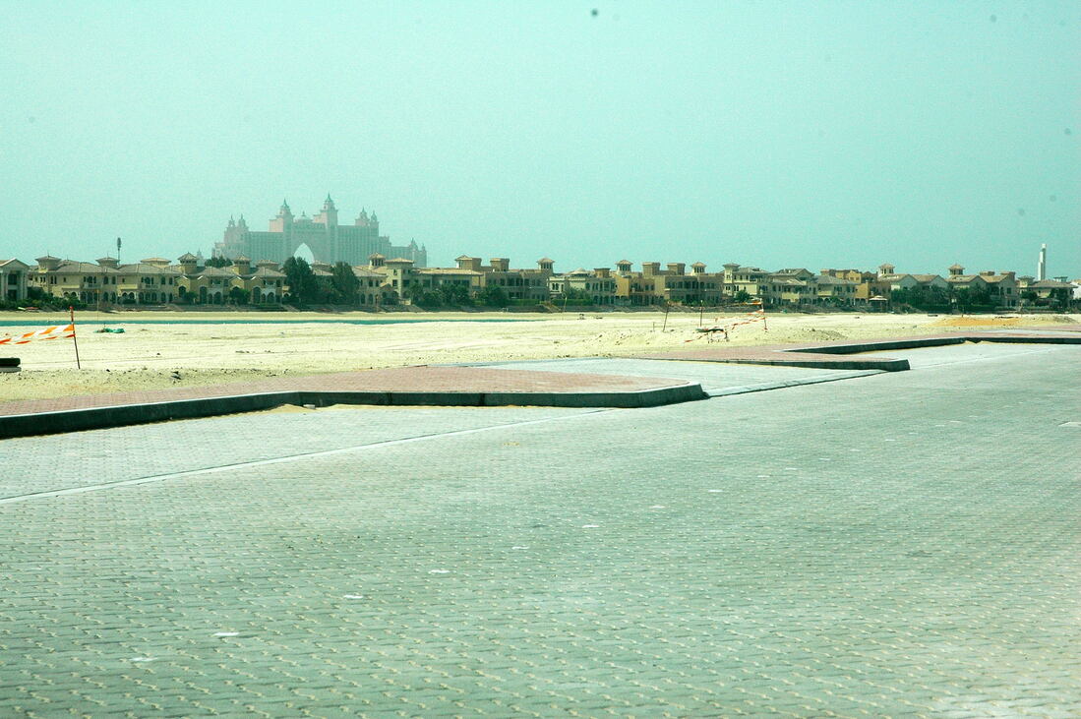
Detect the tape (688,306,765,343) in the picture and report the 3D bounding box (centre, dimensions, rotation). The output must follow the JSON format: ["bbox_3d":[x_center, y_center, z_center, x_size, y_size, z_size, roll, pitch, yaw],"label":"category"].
[{"bbox_3d":[3.683,-0.702,53.500,1.550,0.730,0.500,0,1,-18],"label":"tape"}]

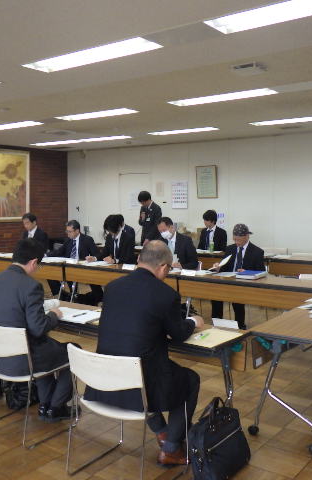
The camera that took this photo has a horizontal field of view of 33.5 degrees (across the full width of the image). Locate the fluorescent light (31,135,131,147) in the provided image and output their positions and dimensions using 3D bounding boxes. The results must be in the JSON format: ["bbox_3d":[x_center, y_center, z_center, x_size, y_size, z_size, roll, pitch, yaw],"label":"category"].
[{"bbox_3d":[-1.496,-1.895,9.960,2.450,0.060,0.290,3,5,36],"label":"fluorescent light"}]

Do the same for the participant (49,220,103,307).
[{"bbox_3d":[-1.262,0.330,8.068,0.660,1.260,0.700,3,6,36],"label":"participant"}]

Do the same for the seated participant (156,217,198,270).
[{"bbox_3d":[0.240,0.378,6.286,0.540,1.310,0.780,3,5,37],"label":"seated participant"}]

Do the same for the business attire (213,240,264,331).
[{"bbox_3d":[1.018,0.551,6.404,0.600,1.030,0.660,3,6,36],"label":"business attire"}]

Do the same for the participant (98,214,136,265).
[{"bbox_3d":[-0.462,0.327,6.831,0.520,1.330,0.780,3,5,37],"label":"participant"}]

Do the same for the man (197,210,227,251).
[{"bbox_3d":[0.957,0.183,9.065,0.550,1.370,0.660,3,6,36],"label":"man"}]

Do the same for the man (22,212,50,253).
[{"bbox_3d":[-1.860,0.269,7.913,0.520,1.340,0.720,4,5,42],"label":"man"}]

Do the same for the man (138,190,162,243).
[{"bbox_3d":[-0.144,-0.051,9.664,0.520,1.720,0.420,4,6,44],"label":"man"}]

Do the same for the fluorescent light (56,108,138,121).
[{"bbox_3d":[-0.788,-1.644,6.730,1.240,0.060,0.290,3,6,36],"label":"fluorescent light"}]

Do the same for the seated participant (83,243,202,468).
[{"bbox_3d":[-0.052,0.645,2.987,0.560,1.280,0.780,4,6,44],"label":"seated participant"}]

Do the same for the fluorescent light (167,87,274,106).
[{"bbox_3d":[0.711,-1.608,5.747,1.250,0.080,0.300,3,5,37],"label":"fluorescent light"}]

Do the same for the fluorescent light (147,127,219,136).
[{"bbox_3d":[0.422,-1.821,8.547,1.250,0.080,0.300,3,5,37],"label":"fluorescent light"}]

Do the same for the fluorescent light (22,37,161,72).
[{"bbox_3d":[-0.539,-1.482,4.107,1.250,0.080,0.300,3,5,37],"label":"fluorescent light"}]

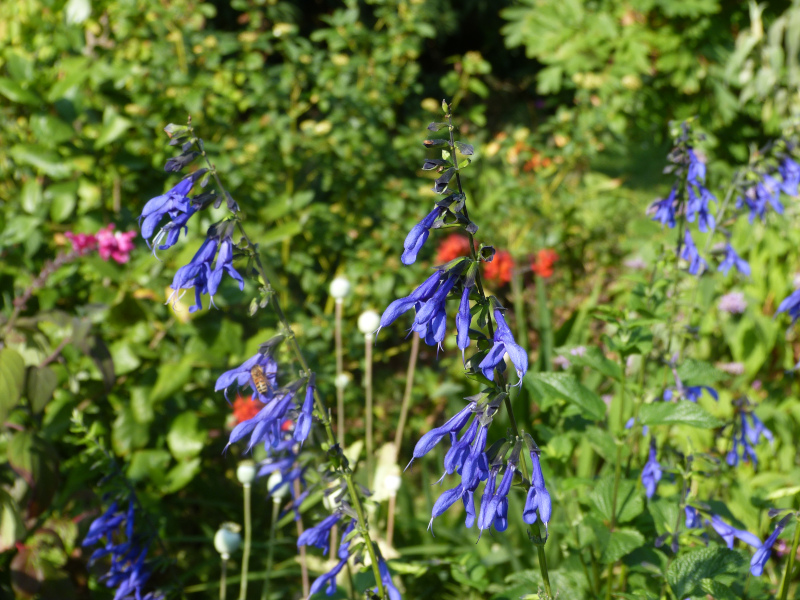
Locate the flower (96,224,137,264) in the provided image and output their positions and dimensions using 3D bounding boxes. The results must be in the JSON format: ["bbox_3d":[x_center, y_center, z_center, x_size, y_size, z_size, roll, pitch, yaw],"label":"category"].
[{"bbox_3d":[-0.247,-0.048,1.450,0.035,0.035,0.035,-3,13,-12],"label":"flower"}]

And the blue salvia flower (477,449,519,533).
[{"bbox_3d":[0.057,0.109,0.950,0.024,0.050,0.026,6,13,24],"label":"blue salvia flower"}]

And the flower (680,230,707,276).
[{"bbox_3d":[0.247,-0.039,1.400,0.022,0.039,0.025,-7,14,-30],"label":"flower"}]

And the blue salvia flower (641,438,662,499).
[{"bbox_3d":[0.178,0.119,1.180,0.016,0.043,0.020,1,12,6],"label":"blue salvia flower"}]

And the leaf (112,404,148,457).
[{"bbox_3d":[-0.364,0.176,2.250,0.049,0.070,0.030,0,11,0],"label":"leaf"}]

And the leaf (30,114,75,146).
[{"bbox_3d":[-0.376,-0.183,1.800,0.048,0.035,0.030,0,12,0],"label":"leaf"}]

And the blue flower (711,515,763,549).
[{"bbox_3d":[0.222,0.154,1.100,0.034,0.024,0.025,7,14,29],"label":"blue flower"}]

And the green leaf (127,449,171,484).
[{"bbox_3d":[-0.340,0.225,2.250,0.059,0.049,0.035,0,11,0],"label":"green leaf"}]

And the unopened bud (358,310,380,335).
[{"bbox_3d":[-0.029,0.022,1.600,0.021,0.023,0.021,0,11,0],"label":"unopened bud"}]

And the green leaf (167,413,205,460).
[{"bbox_3d":[-0.290,0.185,2.250,0.051,0.065,0.030,0,11,0],"label":"green leaf"}]

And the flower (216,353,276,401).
[{"bbox_3d":[-0.088,0.044,0.950,0.036,0.029,0.026,-5,13,-22],"label":"flower"}]

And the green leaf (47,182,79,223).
[{"bbox_3d":[-0.497,-0.145,2.450,0.047,0.062,0.030,-2,11,-10],"label":"green leaf"}]

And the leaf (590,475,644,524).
[{"bbox_3d":[0.153,0.140,1.170,0.038,0.035,0.030,0,11,0],"label":"leaf"}]

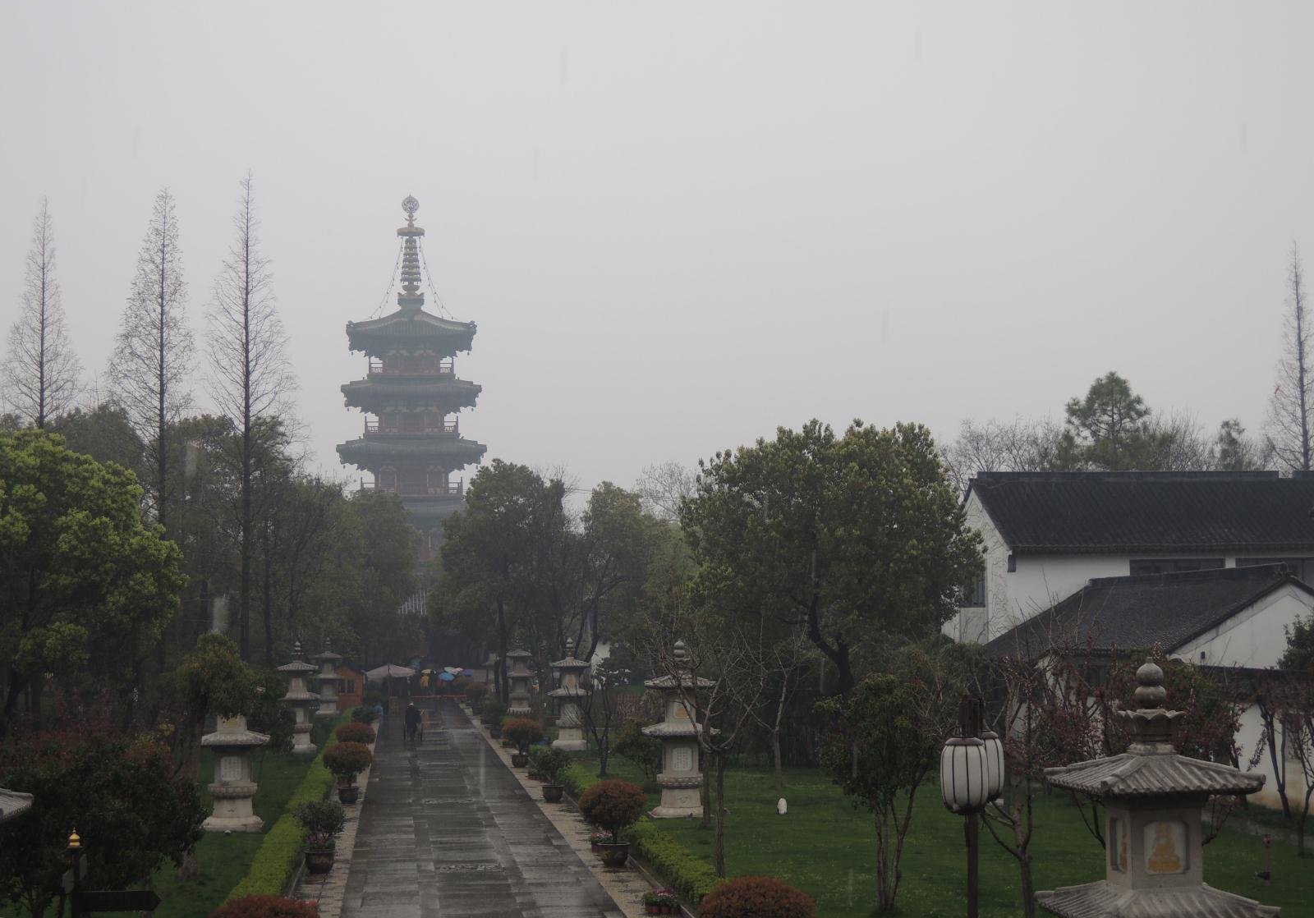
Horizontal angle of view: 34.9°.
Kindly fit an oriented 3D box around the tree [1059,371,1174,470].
[{"bbox_3d":[22.820,4.408,105.355,6.000,17.803,6.000,0,-5,-7],"label":"tree"}]

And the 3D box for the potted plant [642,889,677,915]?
[{"bbox_3d":[0.025,7.223,34.195,0.540,0.400,0.280,1,-5,-7],"label":"potted plant"}]

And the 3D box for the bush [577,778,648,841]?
[{"bbox_3d":[-0.959,7.206,42.699,1.380,1.299,1.380,0,-5,-7],"label":"bush"}]

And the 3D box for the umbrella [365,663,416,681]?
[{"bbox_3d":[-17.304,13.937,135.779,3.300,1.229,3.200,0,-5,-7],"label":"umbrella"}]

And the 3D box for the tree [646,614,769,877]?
[{"bbox_3d":[0.956,5.319,38.501,2.150,4.700,2.000,0,-5,1],"label":"tree"}]

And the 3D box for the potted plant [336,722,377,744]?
[{"bbox_3d":[-9.727,8.987,67.287,1.300,0.900,1.300,1,-5,-8],"label":"potted plant"}]

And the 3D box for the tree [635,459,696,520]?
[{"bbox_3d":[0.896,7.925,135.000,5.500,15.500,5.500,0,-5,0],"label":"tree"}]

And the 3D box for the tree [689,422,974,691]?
[{"bbox_3d":[6.076,4.688,73.113,10.200,12.133,9.600,0,-5,-7],"label":"tree"}]

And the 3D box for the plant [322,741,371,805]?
[{"bbox_3d":[-8.665,8.794,58.523,1.350,1.720,1.350,0,-5,-7],"label":"plant"}]

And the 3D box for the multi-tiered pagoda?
[{"bbox_3d":[-22.126,-1.834,188.433,15.000,44.473,15.000,0,-5,-7],"label":"multi-tiered pagoda"}]

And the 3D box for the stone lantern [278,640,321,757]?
[{"bbox_3d":[-14.074,9.408,82.404,1.620,4.497,1.620,0,-5,-7],"label":"stone lantern"}]

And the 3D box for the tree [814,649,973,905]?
[{"bbox_3d":[3.831,5.171,33.946,2.350,4.250,2.200,-1,-5,6],"label":"tree"}]

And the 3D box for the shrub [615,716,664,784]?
[{"bbox_3d":[-0.542,9.157,65.619,1.700,2.069,1.700,0,-5,-7],"label":"shrub"}]

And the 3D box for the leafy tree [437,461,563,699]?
[{"bbox_3d":[-9.766,7.819,130.244,7.800,15.497,7.400,0,-5,-7],"label":"leafy tree"}]

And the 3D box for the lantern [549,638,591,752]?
[{"bbox_3d":[-3.641,9.540,84.824,1.600,4.507,1.600,0,-5,-7],"label":"lantern"}]

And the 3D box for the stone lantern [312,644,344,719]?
[{"bbox_3d":[-18.818,12.593,119.818,1.620,4.372,1.620,0,-5,-7],"label":"stone lantern"}]

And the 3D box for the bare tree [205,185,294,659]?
[{"bbox_3d":[-16.377,0.175,84.000,3.600,22.600,3.600,1,-5,-11],"label":"bare tree"}]

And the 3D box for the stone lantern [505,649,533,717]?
[{"bbox_3d":[-7.334,11.548,111.302,1.400,4.200,1.400,1,-5,-7],"label":"stone lantern"}]

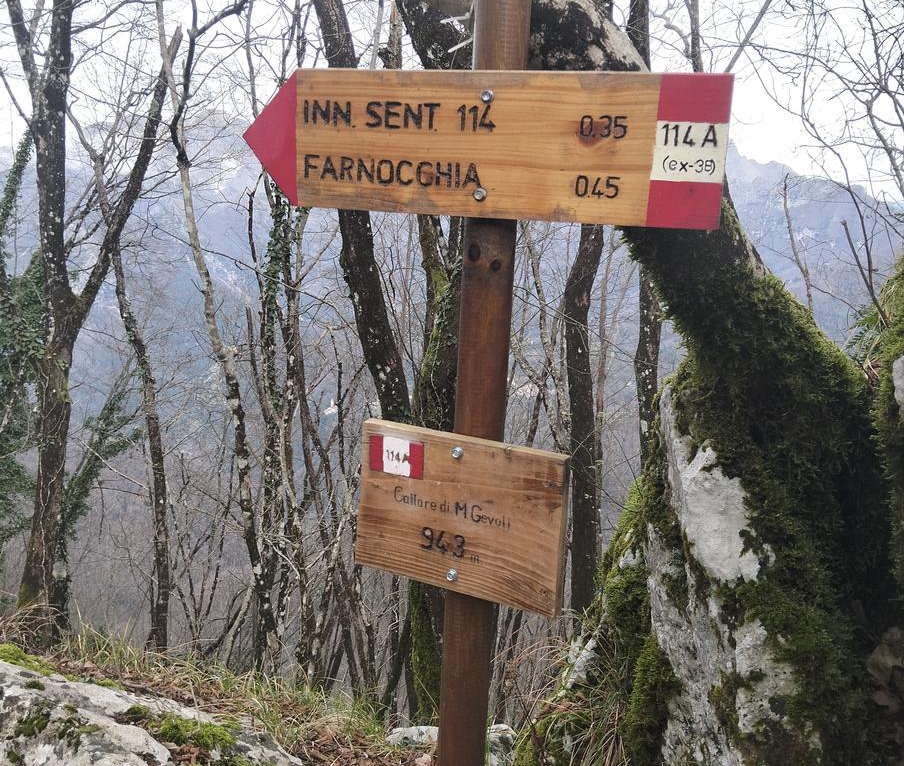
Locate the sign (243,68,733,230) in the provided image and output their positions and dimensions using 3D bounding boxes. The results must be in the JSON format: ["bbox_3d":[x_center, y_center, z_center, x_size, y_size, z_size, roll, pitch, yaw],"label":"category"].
[{"bbox_3d":[0.019,-0.263,0.997,0.546,0.152,0.021,6,12,15],"label":"sign"}]

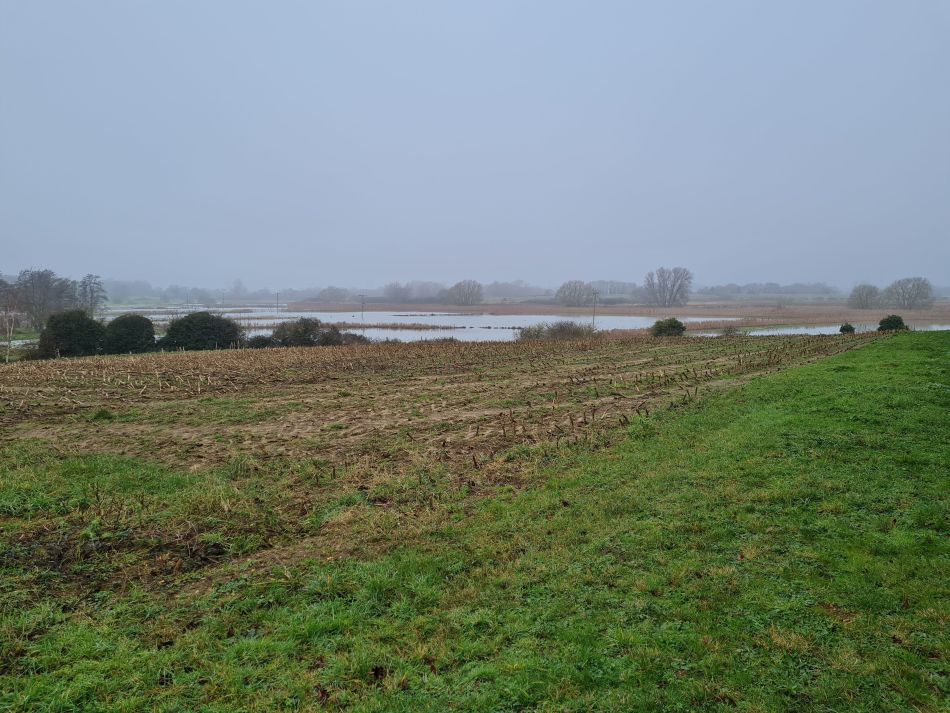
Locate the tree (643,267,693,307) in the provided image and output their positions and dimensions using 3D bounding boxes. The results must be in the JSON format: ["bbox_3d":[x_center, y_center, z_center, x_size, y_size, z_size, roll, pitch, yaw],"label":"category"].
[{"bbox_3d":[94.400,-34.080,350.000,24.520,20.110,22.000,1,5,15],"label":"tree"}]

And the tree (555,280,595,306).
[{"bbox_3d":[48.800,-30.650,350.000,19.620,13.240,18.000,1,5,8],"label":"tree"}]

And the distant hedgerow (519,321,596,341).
[{"bbox_3d":[10.400,-3.090,90.000,9.640,2.900,4.500,0,5,0],"label":"distant hedgerow"}]

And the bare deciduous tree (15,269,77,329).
[{"bbox_3d":[-90.270,-11.980,150.000,13.030,13.030,12.000,-3,6,-31],"label":"bare deciduous tree"}]

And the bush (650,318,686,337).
[{"bbox_3d":[20.330,-2.990,75.000,3.780,2.000,3.400,1,5,15],"label":"bush"}]

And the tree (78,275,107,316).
[{"bbox_3d":[-88.660,-13.060,165.000,6.940,11.790,7.000,-3,6,-28],"label":"tree"}]

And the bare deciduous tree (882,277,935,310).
[{"bbox_3d":[191.330,-27.810,315.000,22.950,15.010,20.000,3,6,31],"label":"bare deciduous tree"}]

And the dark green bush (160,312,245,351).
[{"bbox_3d":[-26.150,-2.290,68.000,8.000,3.810,5.000,0,5,0],"label":"dark green bush"}]

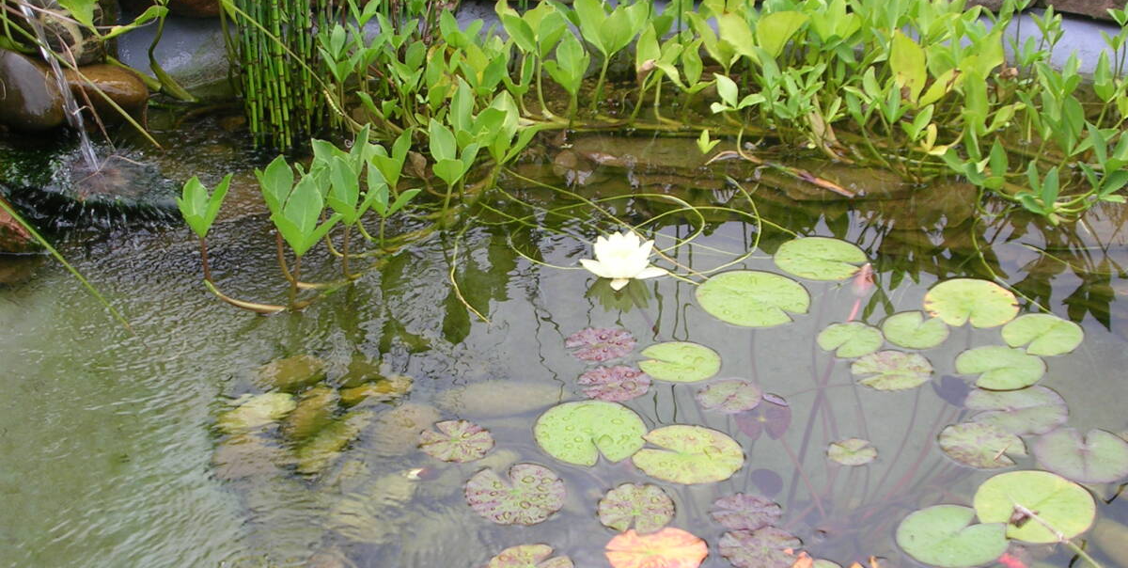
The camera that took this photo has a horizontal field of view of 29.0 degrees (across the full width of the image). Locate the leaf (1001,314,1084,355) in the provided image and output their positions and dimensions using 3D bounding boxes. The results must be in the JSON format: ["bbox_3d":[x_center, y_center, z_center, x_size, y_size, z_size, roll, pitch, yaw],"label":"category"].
[{"bbox_3d":[0.616,0.066,2.812,0.099,0.010,0.106,0,30,0],"label":"leaf"}]

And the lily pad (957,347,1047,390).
[{"bbox_3d":[0.548,0.105,2.739,0.119,0.012,0.100,-20,35,-31],"label":"lily pad"}]

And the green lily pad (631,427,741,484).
[{"bbox_3d":[0.146,0.200,2.568,0.129,0.012,0.128,0,29,0],"label":"green lily pad"}]

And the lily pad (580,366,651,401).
[{"bbox_3d":[0.062,0.123,2.708,0.091,0.012,0.085,0,29,0],"label":"lily pad"}]

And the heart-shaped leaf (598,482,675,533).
[{"bbox_3d":[0.083,0.255,2.480,0.086,0.010,0.097,2,30,3],"label":"heart-shaped leaf"}]

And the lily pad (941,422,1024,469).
[{"bbox_3d":[0.472,0.179,2.459,0.099,0.014,0.089,22,37,34],"label":"lily pad"}]

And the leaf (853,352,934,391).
[{"bbox_3d":[0.391,0.100,2.596,0.100,0.016,0.083,-9,31,-15],"label":"leaf"}]

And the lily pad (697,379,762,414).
[{"bbox_3d":[0.203,0.138,2.685,0.074,0.010,0.084,23,37,35],"label":"lily pad"}]

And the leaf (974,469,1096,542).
[{"bbox_3d":[0.533,0.250,2.478,0.129,0.012,0.156,26,38,38],"label":"leaf"}]

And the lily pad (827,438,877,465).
[{"bbox_3d":[0.340,0.198,2.573,0.060,0.012,0.054,-17,33,-28],"label":"lily pad"}]

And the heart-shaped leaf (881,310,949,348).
[{"bbox_3d":[0.455,0.059,2.824,0.084,0.010,0.092,0,30,0],"label":"heart-shaped leaf"}]

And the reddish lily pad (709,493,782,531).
[{"bbox_3d":[0.196,0.242,2.348,0.077,0.014,0.067,-2,30,-3],"label":"reddish lily pad"}]

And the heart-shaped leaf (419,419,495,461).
[{"bbox_3d":[-0.129,0.185,2.596,0.089,0.012,0.094,-22,36,-34],"label":"heart-shaped leaf"}]

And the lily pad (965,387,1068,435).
[{"bbox_3d":[0.550,0.153,2.659,0.128,0.010,0.113,-3,30,-6],"label":"lily pad"}]

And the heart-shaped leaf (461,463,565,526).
[{"bbox_3d":[-0.051,0.227,2.375,0.109,0.014,0.116,0,30,0],"label":"heart-shaped leaf"}]

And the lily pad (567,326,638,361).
[{"bbox_3d":[0.048,0.077,2.792,0.093,0.010,0.081,-8,31,-13],"label":"lily pad"}]

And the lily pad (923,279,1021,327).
[{"bbox_3d":[0.511,0.022,2.733,0.117,0.012,0.122,6,30,10],"label":"lily pad"}]

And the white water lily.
[{"bbox_3d":[0.075,-0.039,2.789,0.113,0.056,0.109,0,30,0],"label":"white water lily"}]

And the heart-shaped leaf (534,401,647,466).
[{"bbox_3d":[0.032,0.167,2.481,0.127,0.012,0.131,0,30,0],"label":"heart-shaped leaf"}]

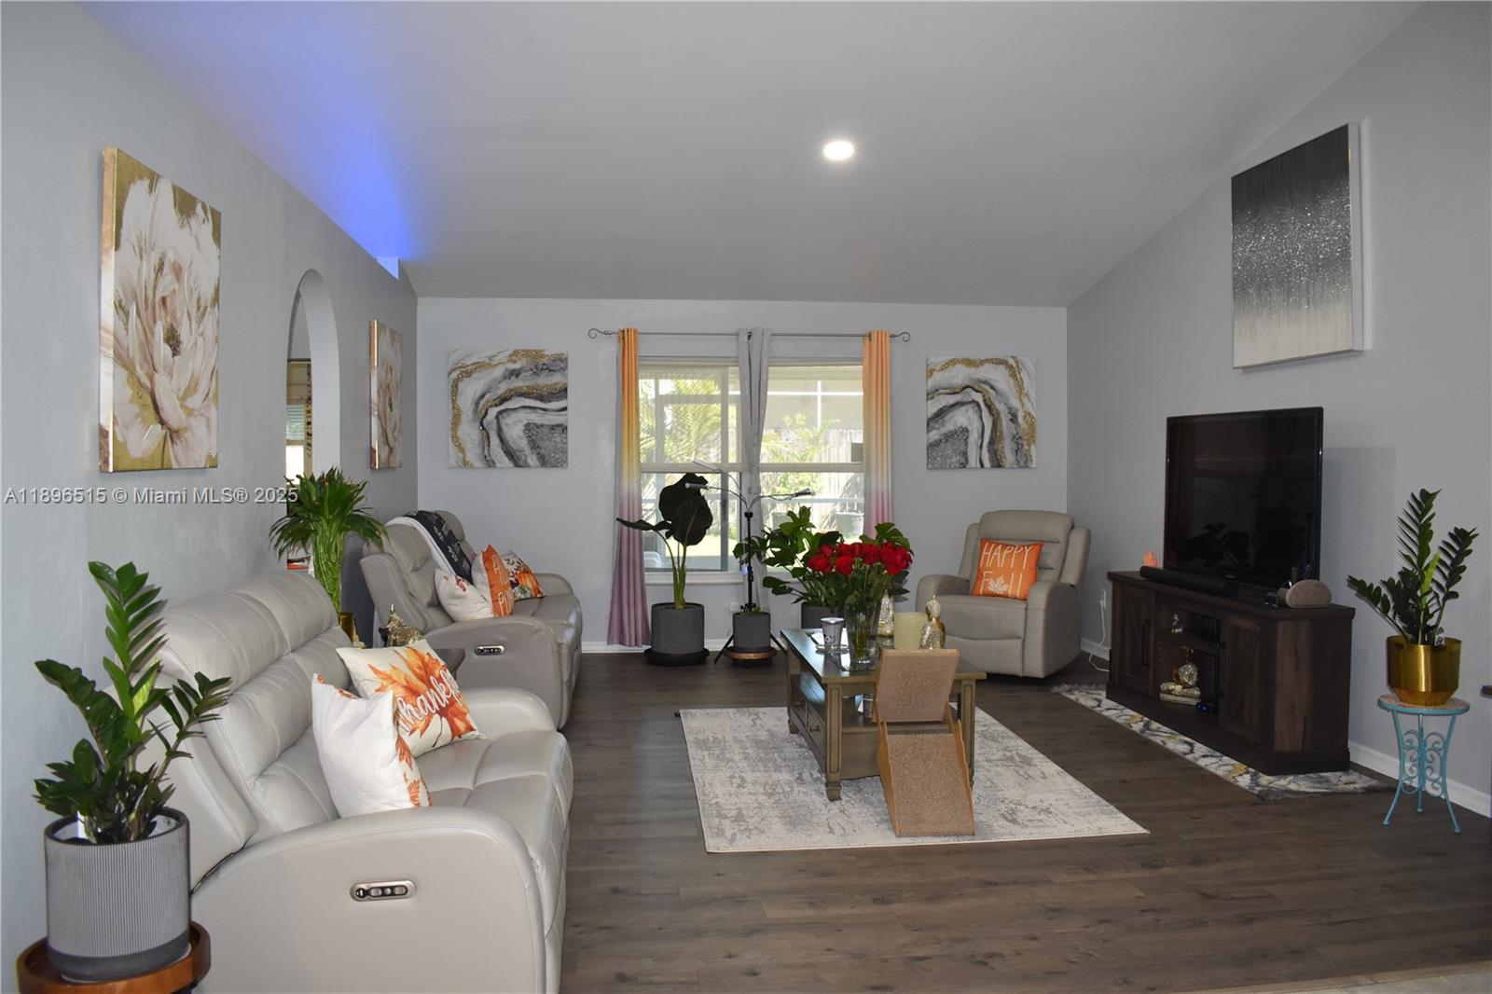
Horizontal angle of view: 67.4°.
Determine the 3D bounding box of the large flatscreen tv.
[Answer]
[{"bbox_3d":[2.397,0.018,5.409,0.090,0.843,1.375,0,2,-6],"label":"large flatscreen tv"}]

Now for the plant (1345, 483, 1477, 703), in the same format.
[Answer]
[{"bbox_3d":[2.433,0.358,4.080,0.429,0.776,0.386,0,2,-6],"label":"plant"}]

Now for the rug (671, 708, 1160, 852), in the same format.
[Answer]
[{"bbox_3d":[0.549,1.164,4.922,1.590,0.012,2.130,0,2,-6],"label":"rug"}]

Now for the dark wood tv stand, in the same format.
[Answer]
[{"bbox_3d":[2.353,0.821,5.643,0.410,0.715,1.625,0,2,-7],"label":"dark wood tv stand"}]

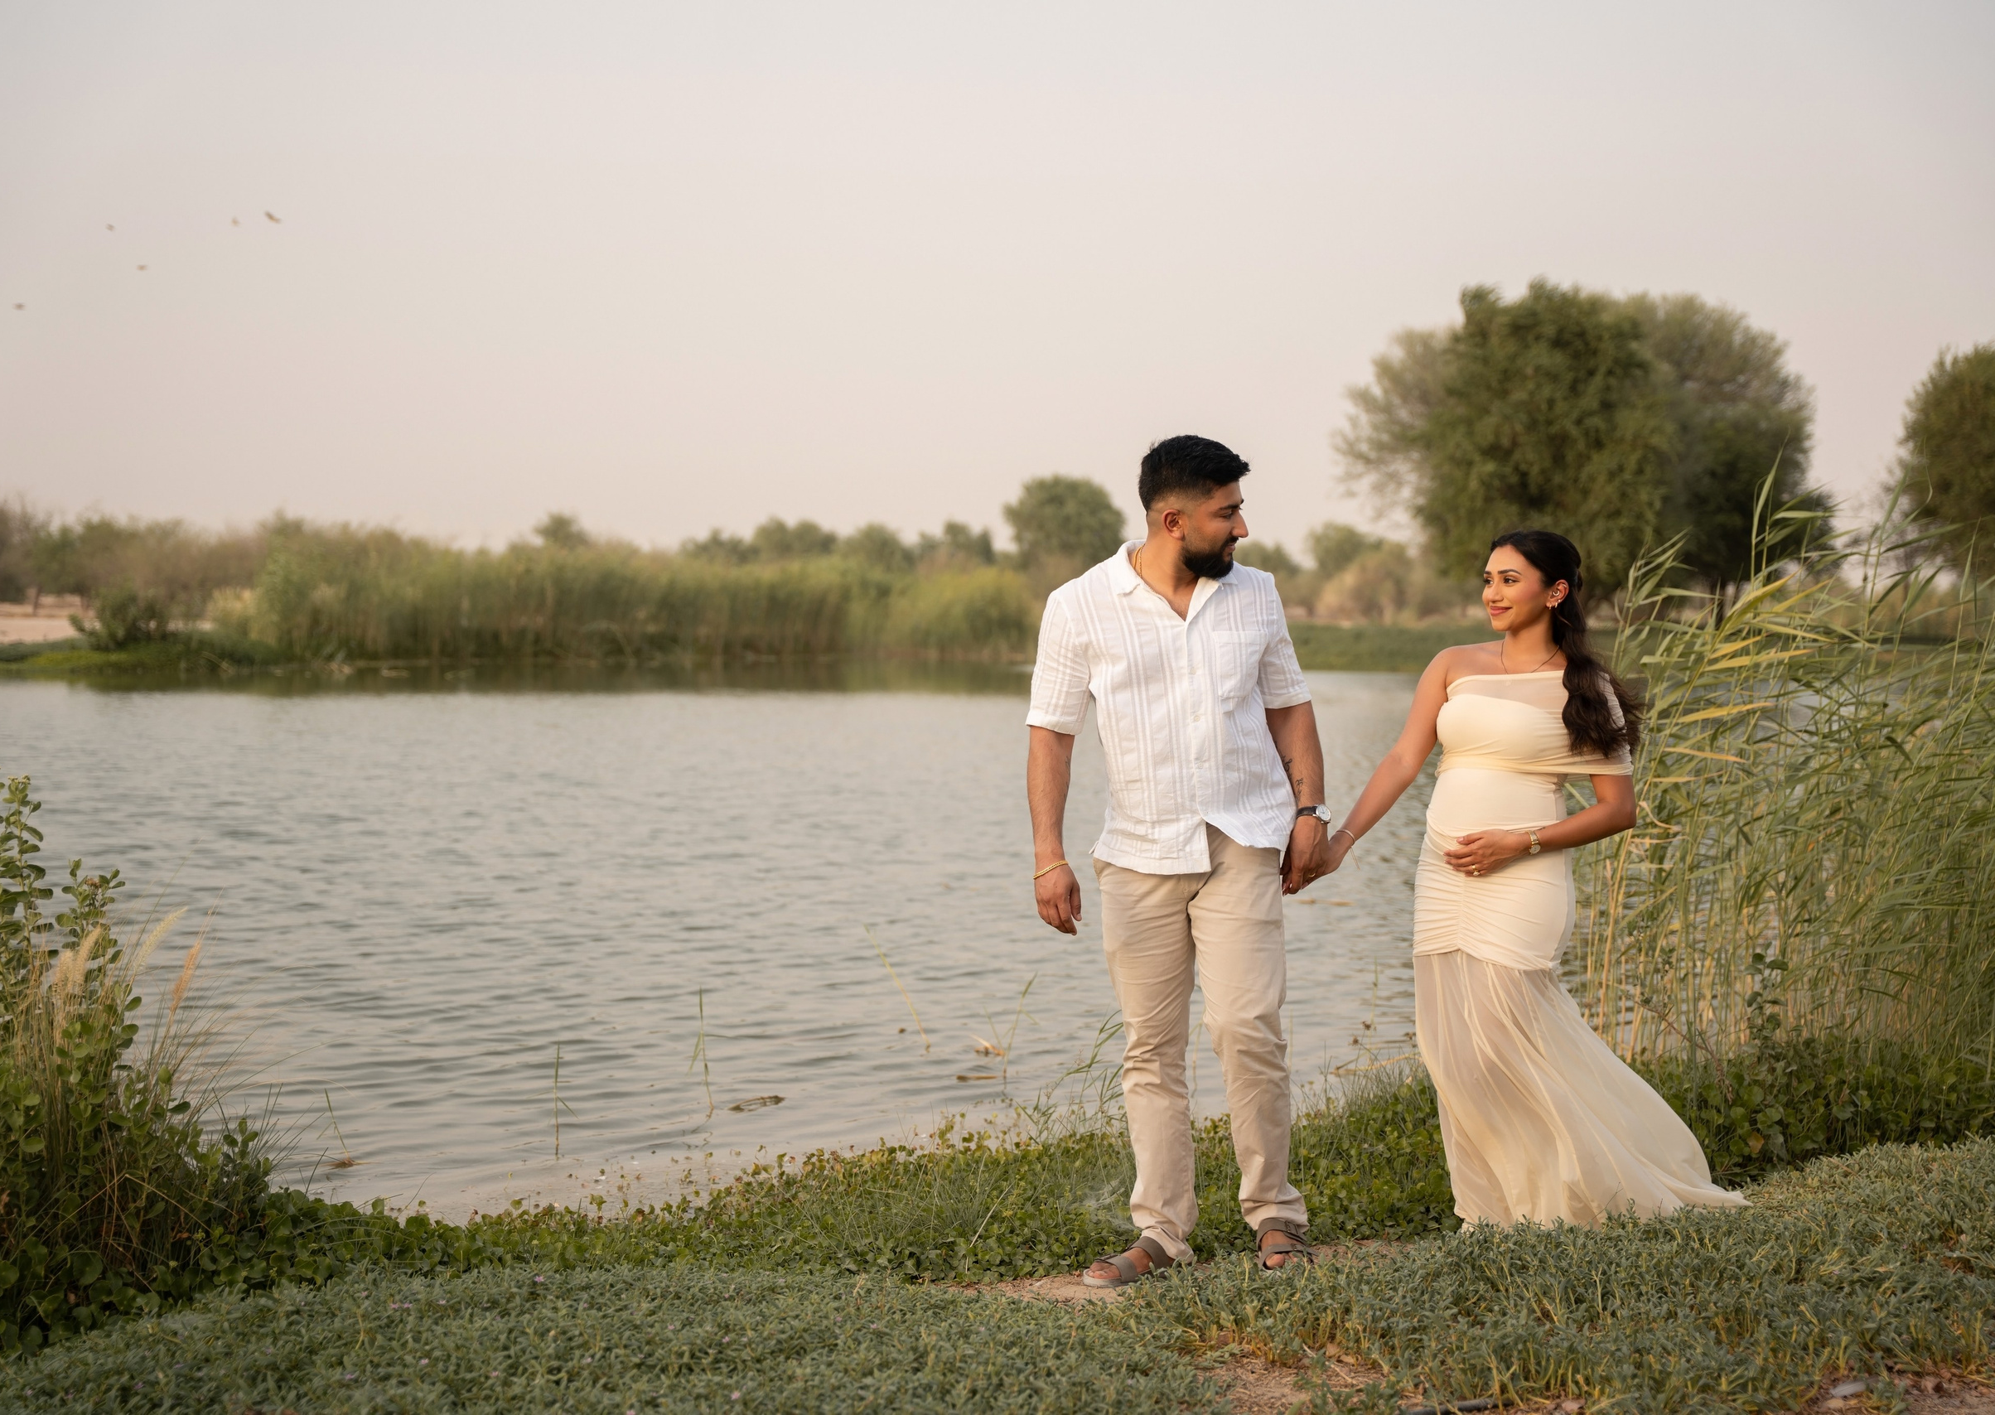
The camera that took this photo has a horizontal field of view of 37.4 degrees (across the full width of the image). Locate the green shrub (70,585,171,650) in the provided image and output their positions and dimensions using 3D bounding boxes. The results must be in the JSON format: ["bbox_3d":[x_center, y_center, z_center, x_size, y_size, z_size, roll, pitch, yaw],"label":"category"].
[{"bbox_3d":[-17.255,-1.745,58.000,2.000,1.400,1.800,0,2,0],"label":"green shrub"}]

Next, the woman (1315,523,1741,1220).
[{"bbox_3d":[1.237,0.379,6.780,0.800,1.610,0.550,1,3,22],"label":"woman"}]

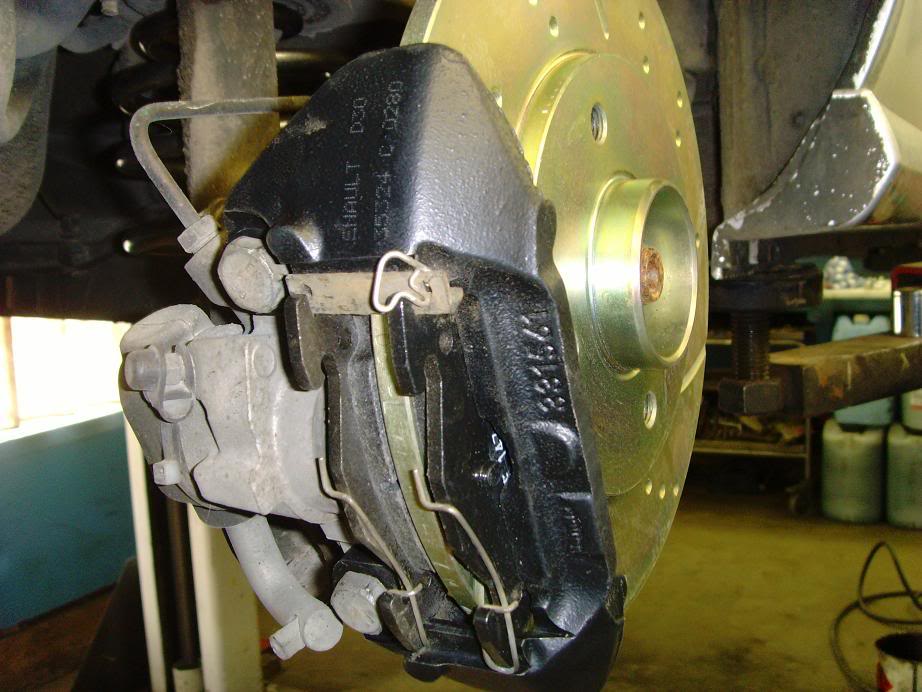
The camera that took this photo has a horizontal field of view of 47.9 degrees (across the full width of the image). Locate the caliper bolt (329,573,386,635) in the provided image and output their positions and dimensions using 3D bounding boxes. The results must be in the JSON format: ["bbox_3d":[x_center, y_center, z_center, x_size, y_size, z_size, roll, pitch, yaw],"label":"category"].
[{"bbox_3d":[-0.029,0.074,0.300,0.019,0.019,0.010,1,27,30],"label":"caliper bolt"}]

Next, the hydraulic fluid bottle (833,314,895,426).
[{"bbox_3d":[1.532,0.093,3.950,0.215,0.385,0.235,1,10,20],"label":"hydraulic fluid bottle"}]

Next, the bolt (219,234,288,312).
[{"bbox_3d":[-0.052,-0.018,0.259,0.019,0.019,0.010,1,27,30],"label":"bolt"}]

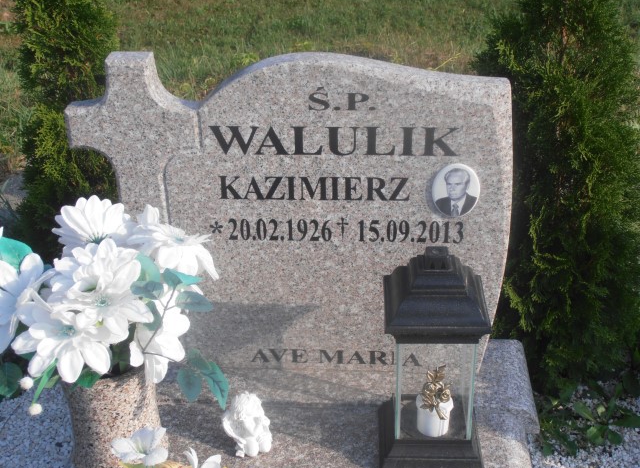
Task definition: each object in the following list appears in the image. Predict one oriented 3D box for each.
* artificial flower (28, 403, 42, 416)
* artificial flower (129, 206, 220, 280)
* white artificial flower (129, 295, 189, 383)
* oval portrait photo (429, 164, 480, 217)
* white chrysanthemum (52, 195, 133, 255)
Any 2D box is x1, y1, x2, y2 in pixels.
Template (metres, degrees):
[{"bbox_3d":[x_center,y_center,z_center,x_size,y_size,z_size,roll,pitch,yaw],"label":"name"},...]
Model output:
[{"bbox_3d":[-0.392,0.241,1.450,0.018,0.018,0.018,-1,22,0],"label":"artificial flower"},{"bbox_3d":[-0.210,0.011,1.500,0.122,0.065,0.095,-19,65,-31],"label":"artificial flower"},{"bbox_3d":[-0.234,0.150,1.530,0.085,0.118,0.050,-26,14,-39],"label":"white artificial flower"},{"bbox_3d":[0.230,-0.073,1.780,0.081,0.100,0.012,1,27,3],"label":"oval portrait photo"},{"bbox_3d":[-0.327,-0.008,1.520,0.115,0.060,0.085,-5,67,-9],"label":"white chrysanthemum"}]

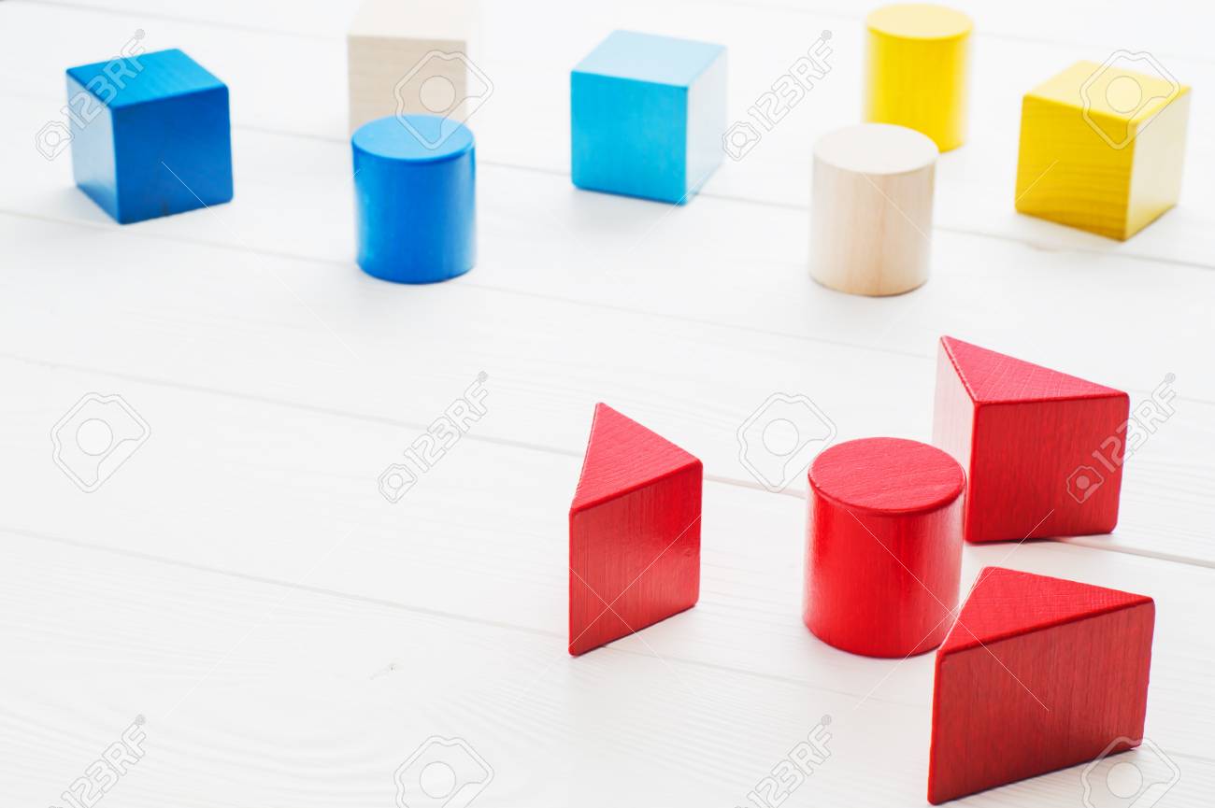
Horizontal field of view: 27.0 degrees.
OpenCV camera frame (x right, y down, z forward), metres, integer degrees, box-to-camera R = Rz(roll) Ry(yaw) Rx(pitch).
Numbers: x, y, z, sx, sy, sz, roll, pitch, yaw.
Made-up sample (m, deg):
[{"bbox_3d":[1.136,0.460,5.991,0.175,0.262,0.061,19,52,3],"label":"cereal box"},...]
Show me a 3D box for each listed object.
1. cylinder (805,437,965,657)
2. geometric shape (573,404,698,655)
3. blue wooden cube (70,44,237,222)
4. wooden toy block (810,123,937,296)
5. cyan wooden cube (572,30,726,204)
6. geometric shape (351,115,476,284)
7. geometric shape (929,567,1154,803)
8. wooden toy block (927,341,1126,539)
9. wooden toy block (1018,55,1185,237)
[{"bbox_3d":[0.065,0.033,0.592,0.036,0.040,0.036,3,28,6],"label":"cylinder"},{"bbox_3d":[-0.005,0.029,0.600,0.039,0.039,0.038,-20,33,-33],"label":"geometric shape"},{"bbox_3d":[-0.148,-0.087,0.820,0.040,0.040,0.040,-16,31,-27],"label":"blue wooden cube"},{"bbox_3d":[0.080,-0.059,0.766,0.037,0.041,0.037,3,28,6],"label":"wooden toy block"},{"bbox_3d":[0.014,-0.095,0.835,0.040,0.040,0.040,10,29,18],"label":"cyan wooden cube"},{"bbox_3d":[-0.059,-0.063,0.774,0.037,0.041,0.037,-2,28,-4],"label":"geometric shape"},{"bbox_3d":[0.087,0.058,0.546,0.054,0.038,0.026,-11,30,-21],"label":"geometric shape"},{"bbox_3d":[0.106,0.008,0.641,0.039,0.039,0.038,-4,28,-7],"label":"wooden toy block"},{"bbox_3d":[0.159,-0.081,0.811,0.040,0.040,0.040,19,33,31],"label":"wooden toy block"}]

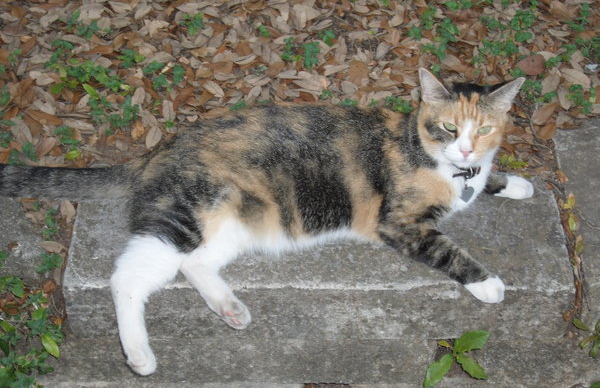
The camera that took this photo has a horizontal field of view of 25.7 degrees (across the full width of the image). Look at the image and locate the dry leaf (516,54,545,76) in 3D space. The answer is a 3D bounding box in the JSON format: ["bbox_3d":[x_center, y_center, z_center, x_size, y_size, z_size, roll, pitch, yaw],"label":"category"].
[{"bbox_3d":[0.327,-0.184,1.870,0.037,0.014,0.027,0,42,0],"label":"dry leaf"}]

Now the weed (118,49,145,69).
[{"bbox_3d":[-0.253,-0.202,1.980,0.039,0.022,0.026,0,41,-1],"label":"weed"}]

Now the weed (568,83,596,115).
[{"bbox_3d":[0.387,-0.130,1.815,0.034,0.023,0.038,0,42,0],"label":"weed"}]

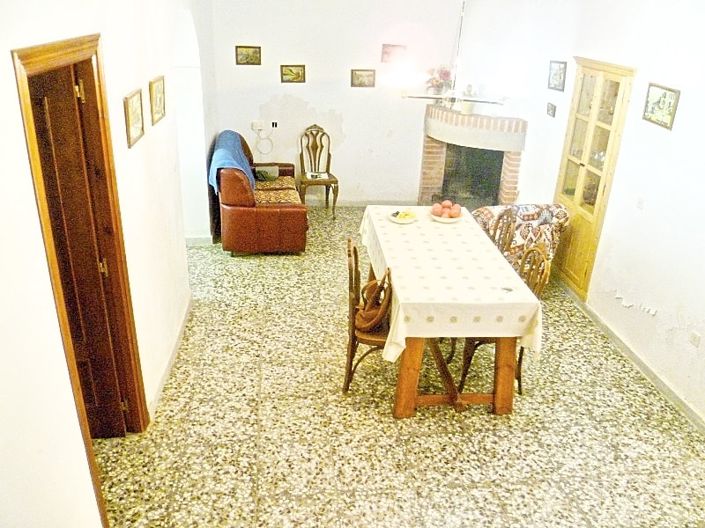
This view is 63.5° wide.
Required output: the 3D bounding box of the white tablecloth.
[{"bbox_3d":[0.580,0.044,3.989,0.900,0.390,1.720,0,25,-6],"label":"white tablecloth"}]

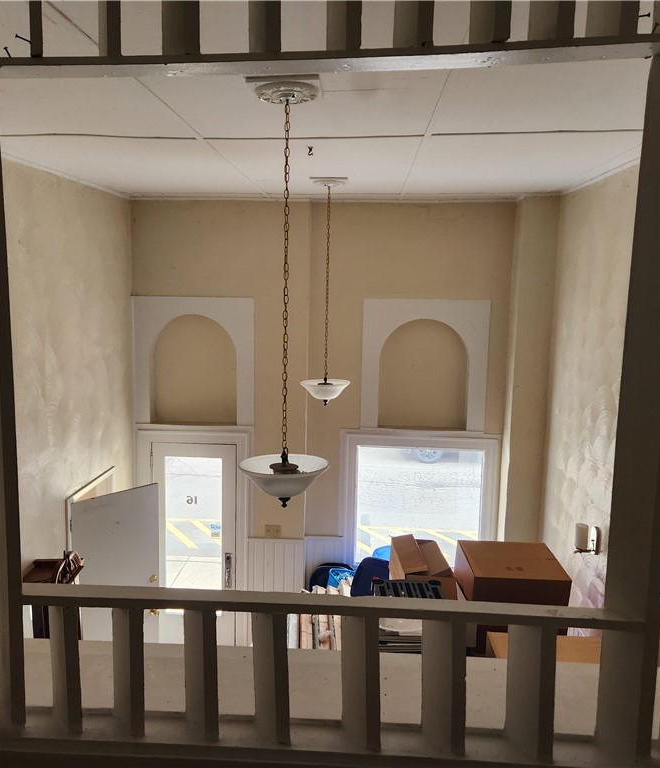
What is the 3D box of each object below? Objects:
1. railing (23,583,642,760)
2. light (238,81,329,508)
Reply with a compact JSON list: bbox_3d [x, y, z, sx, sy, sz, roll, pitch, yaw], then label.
[{"bbox_3d":[-0.009,0.653,1.549,1.356,0.356,0.085,1,8,3],"label":"railing"},{"bbox_3d":[-0.201,-0.342,3.085,0.420,1.868,0.420,2,8,4],"label":"light"}]

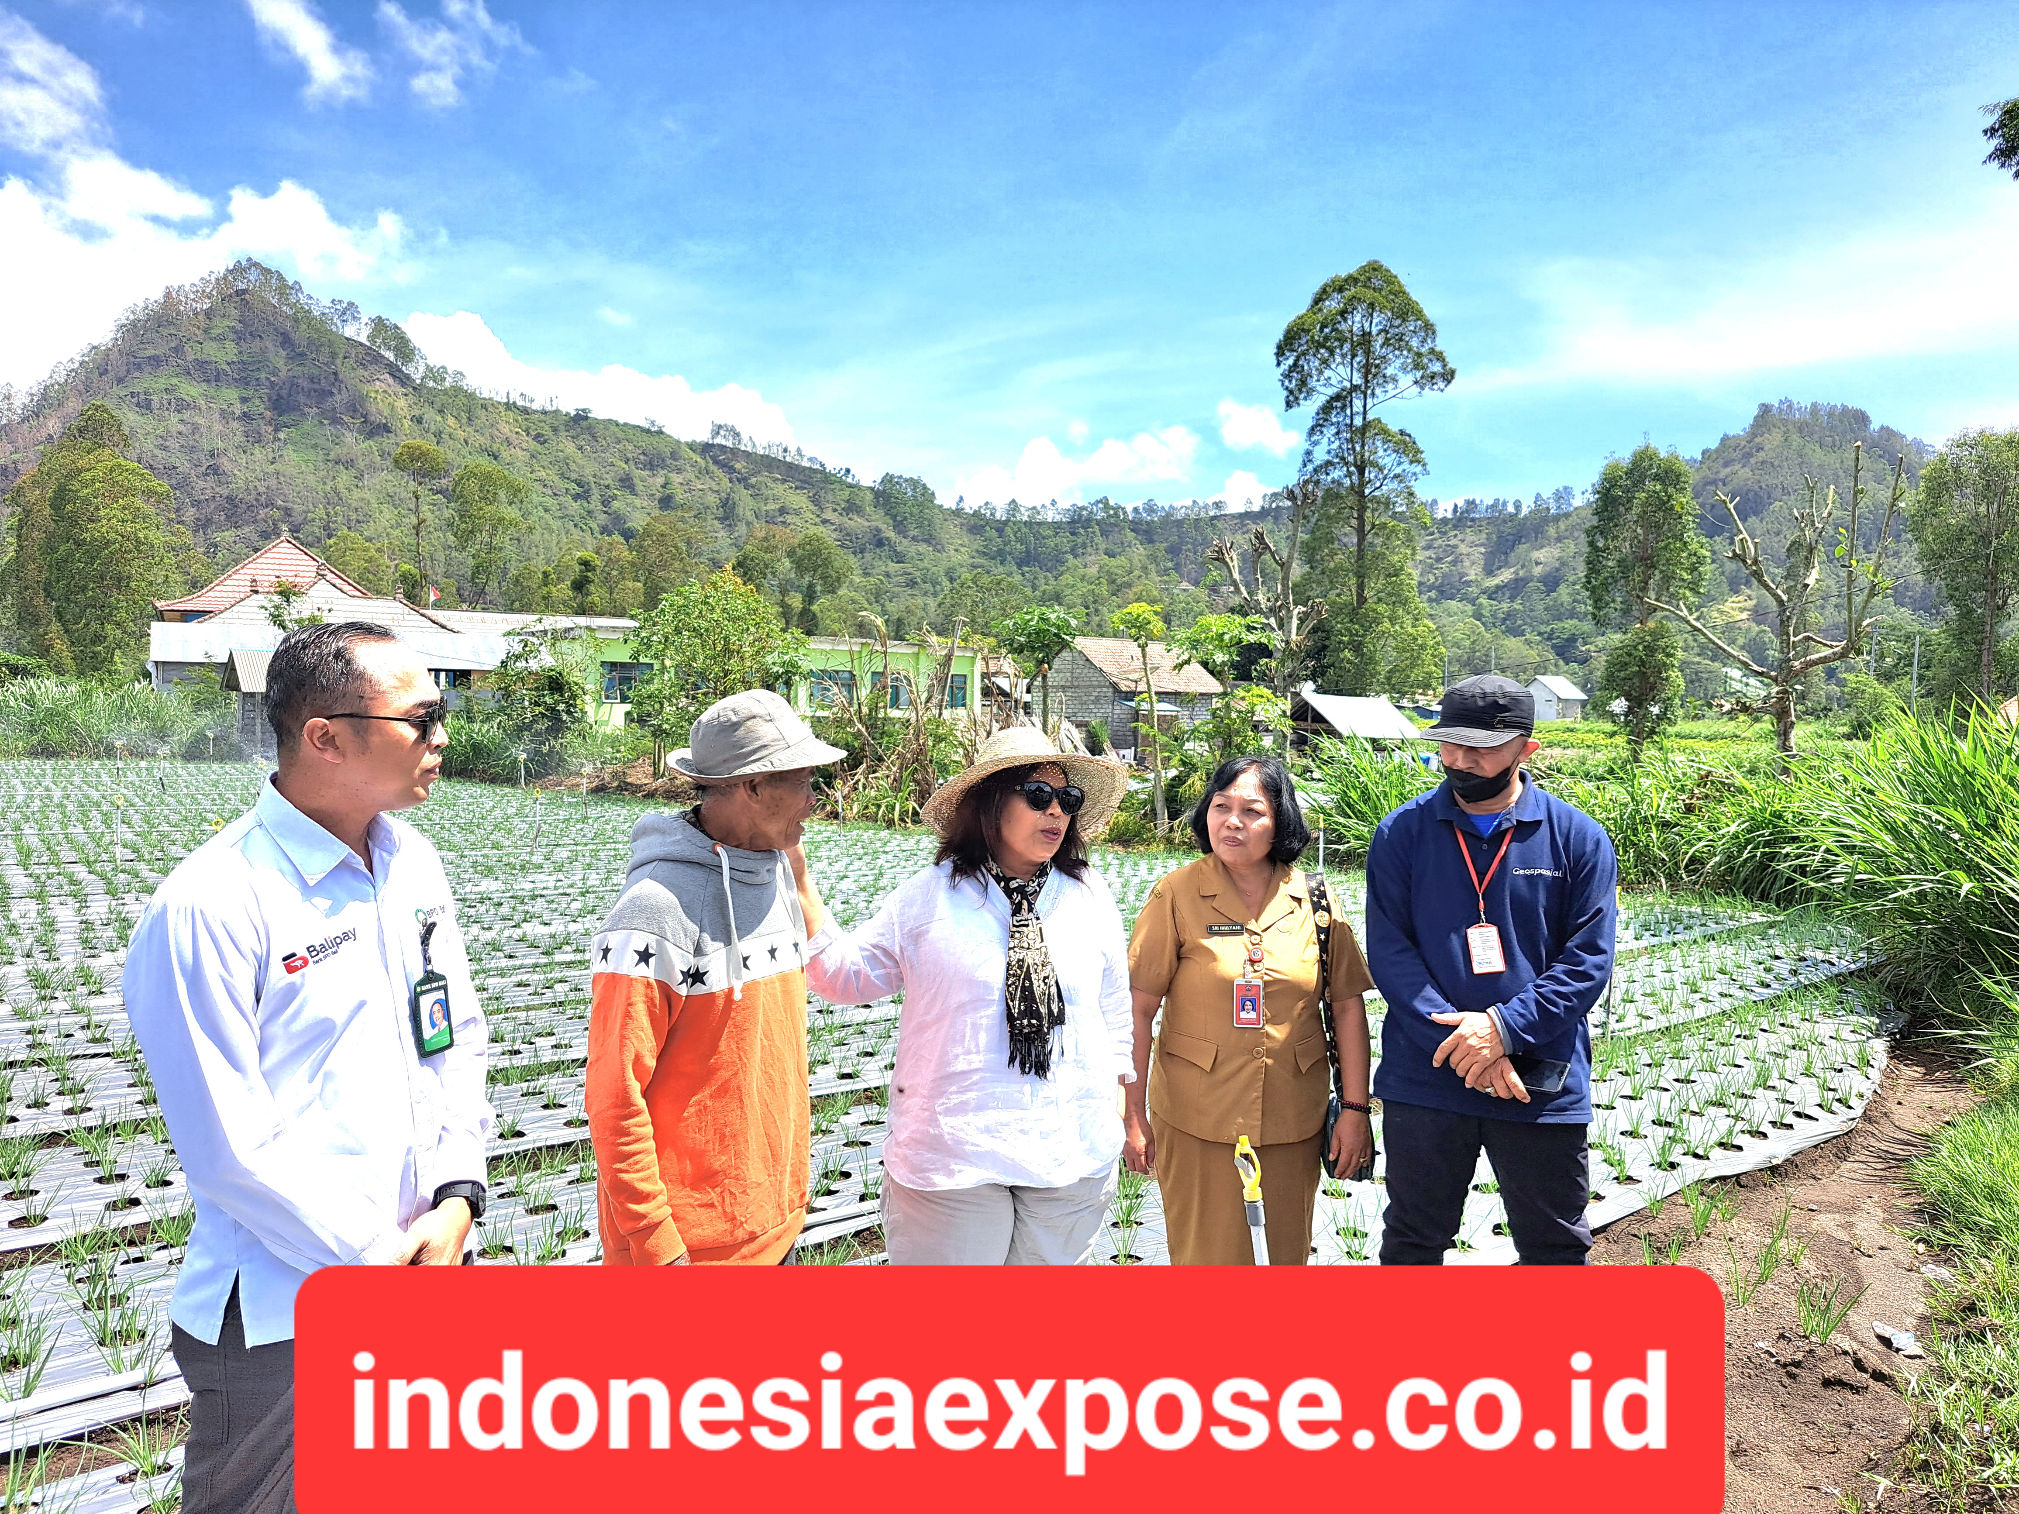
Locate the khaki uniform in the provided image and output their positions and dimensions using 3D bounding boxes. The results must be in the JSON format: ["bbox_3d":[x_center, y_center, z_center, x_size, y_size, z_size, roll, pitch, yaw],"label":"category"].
[{"bbox_3d":[0.522,0.730,3.020,0.520,1.040,0.300,0,2,-1],"label":"khaki uniform"}]

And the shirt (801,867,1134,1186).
[{"bbox_3d":[-0.070,0.461,2.540,0.580,0.590,0.340,0,1,-7],"label":"shirt"}]

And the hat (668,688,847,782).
[{"bbox_3d":[-0.425,-0.040,2.320,0.310,0.145,0.280,-10,5,-25],"label":"hat"}]

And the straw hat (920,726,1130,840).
[{"bbox_3d":[0.015,0.041,2.500,0.370,0.150,0.380,0,-19,-31],"label":"straw hat"}]

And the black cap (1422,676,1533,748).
[{"bbox_3d":[0.896,-0.096,2.710,0.185,0.120,0.250,1,15,45],"label":"black cap"}]

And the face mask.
[{"bbox_3d":[0.879,0.039,2.650,0.135,0.085,0.085,1,16,45],"label":"face mask"}]

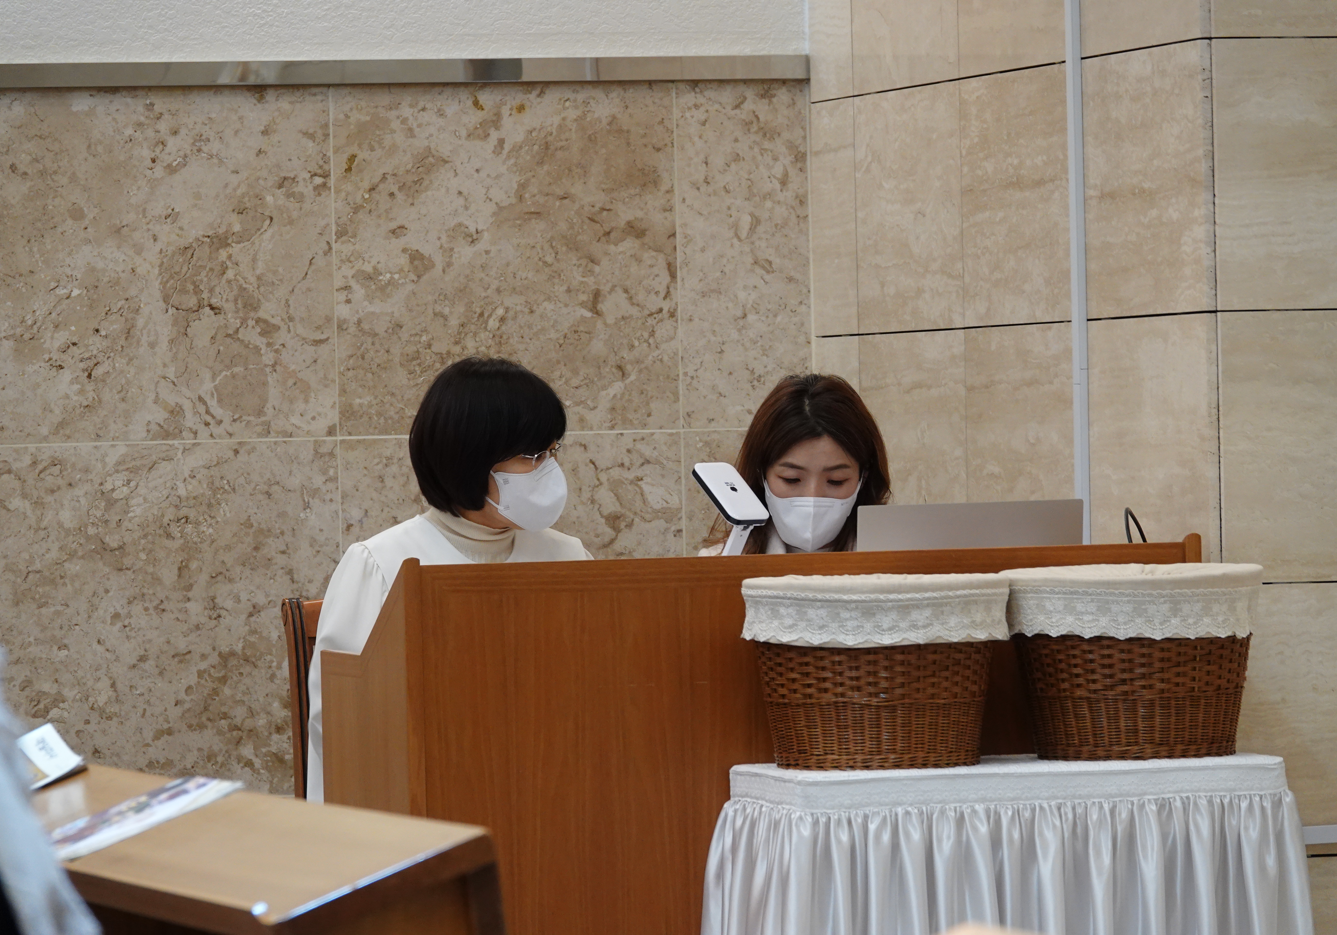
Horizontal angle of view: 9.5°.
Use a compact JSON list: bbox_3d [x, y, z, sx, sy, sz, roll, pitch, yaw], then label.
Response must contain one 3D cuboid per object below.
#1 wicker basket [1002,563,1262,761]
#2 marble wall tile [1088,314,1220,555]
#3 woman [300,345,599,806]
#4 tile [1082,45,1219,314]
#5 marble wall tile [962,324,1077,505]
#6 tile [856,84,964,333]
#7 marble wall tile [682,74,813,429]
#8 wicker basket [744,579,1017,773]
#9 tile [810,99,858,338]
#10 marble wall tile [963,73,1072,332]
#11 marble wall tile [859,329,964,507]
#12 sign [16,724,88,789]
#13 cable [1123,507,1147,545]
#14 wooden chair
[{"bbox_3d":[0.627,0.261,10.870,0.350,0.256,0.350,-1,0,-15],"label":"wicker basket"},{"bbox_3d":[0.726,-0.027,12.168,0.022,0.398,0.598,-1,0,-15],"label":"marble wall tile"},{"bbox_3d":[-0.190,0.455,11.470,0.520,1.240,0.680,-1,0,-28],"label":"woman"},{"bbox_3d":[0.717,-0.429,12.167,0.022,0.398,0.598,-1,0,-15],"label":"tile"},{"bbox_3d":[0.571,-0.025,12.746,0.022,0.398,0.590,-1,0,-15],"label":"marble wall tile"},{"bbox_3d":[0.404,-0.424,13.278,0.020,0.400,0.603,-1,0,-15],"label":"tile"},{"bbox_3d":[0.129,-0.364,13.800,0.237,0.597,0.020,-1,0,-15],"label":"marble wall tile"},{"bbox_3d":[0.282,0.276,10.950,0.360,0.255,0.355,-1,0,-18],"label":"wicker basket"},{"bbox_3d":[0.292,-0.423,13.694,0.020,0.400,0.258,-1,0,-15],"label":"tile"},{"bbox_3d":[0.562,-0.428,12.744,0.022,0.398,0.590,-1,0,-15],"label":"marble wall tile"},{"bbox_3d":[0.412,-0.024,13.280,0.020,0.400,0.603,-1,0,-15],"label":"marble wall tile"},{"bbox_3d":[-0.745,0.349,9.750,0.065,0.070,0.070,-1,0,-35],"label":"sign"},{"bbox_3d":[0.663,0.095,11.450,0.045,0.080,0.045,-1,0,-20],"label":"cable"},{"bbox_3d":[-0.270,0.670,11.710,0.460,0.950,0.530,-1,0,-15],"label":"wooden chair"}]

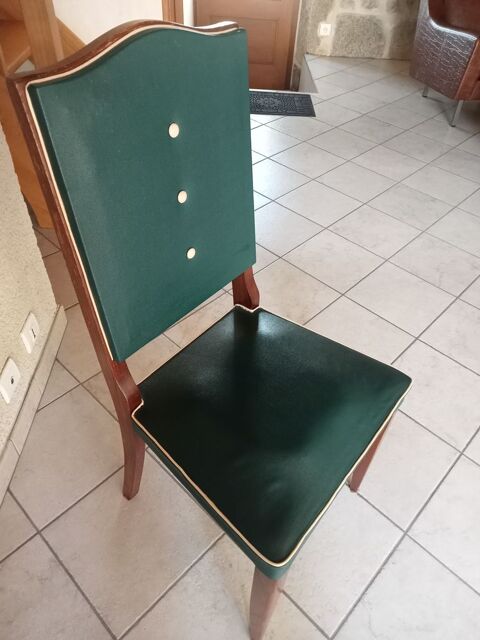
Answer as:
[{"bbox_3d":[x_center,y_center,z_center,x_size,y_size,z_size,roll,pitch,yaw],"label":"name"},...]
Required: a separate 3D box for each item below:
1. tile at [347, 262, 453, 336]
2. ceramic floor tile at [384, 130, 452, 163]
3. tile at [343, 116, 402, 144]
[{"bbox_3d":[0.633,-0.089,2.034,0.327,0.010,0.327,34,51,29],"label":"tile"},{"bbox_3d":[1.051,-1.020,3.056,0.324,0.010,0.324,35,51,28],"label":"ceramic floor tile"},{"bbox_3d":[0.820,-1.179,3.209,0.324,0.010,0.324,35,51,28],"label":"tile"}]

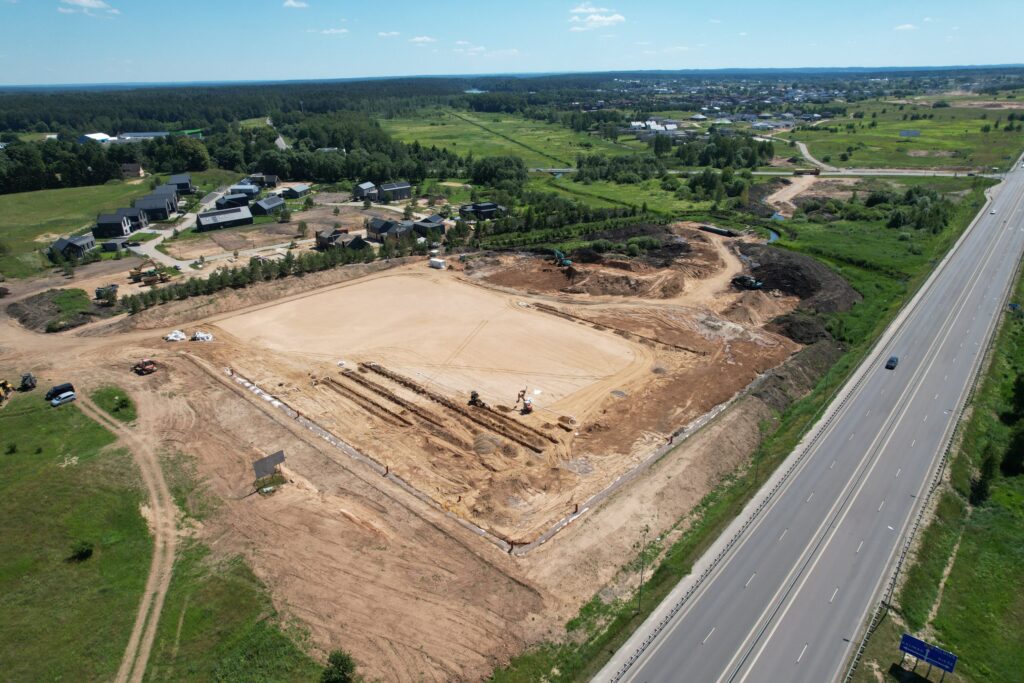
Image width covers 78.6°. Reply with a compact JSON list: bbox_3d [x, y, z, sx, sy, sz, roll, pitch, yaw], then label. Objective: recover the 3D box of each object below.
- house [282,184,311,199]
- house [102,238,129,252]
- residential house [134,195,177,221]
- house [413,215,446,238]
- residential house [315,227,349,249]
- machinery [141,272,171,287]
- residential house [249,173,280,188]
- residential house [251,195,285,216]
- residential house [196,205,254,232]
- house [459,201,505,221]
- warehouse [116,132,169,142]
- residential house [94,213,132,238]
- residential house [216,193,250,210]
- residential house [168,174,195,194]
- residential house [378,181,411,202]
[{"bbox_3d":[-122.740,-86.010,357.320,8.800,5.800,14.000,3,24,9],"label":"house"},{"bbox_3d":[-163.400,-39.300,256.780,6.200,3.000,5.400,-5,23,-10],"label":"house"},{"bbox_3d":[-176.700,-66.830,311.120,14.000,8.800,19.000,-4,23,-8],"label":"residential house"},{"bbox_3d":[-36.370,-50.590,277.410,10.500,6.500,11.500,16,28,34],"label":"house"},{"bbox_3d":[-73.670,-42.270,255.420,8.500,6.300,10.000,-21,30,-39],"label":"residential house"},{"bbox_3d":[-121.840,-21.670,214.570,8.200,3.300,2.600,-20,30,-38],"label":"machinery"},{"bbox_3d":[-154.970,-101.240,396.360,16.500,6.600,7.500,4,24,12],"label":"residential house"},{"bbox_3d":[-128.270,-71.320,328.120,9.000,6.200,17.000,5,24,14],"label":"residential house"},{"bbox_3d":[-132.330,-56.330,287.150,22.500,7.000,9.400,-21,30,-38],"label":"residential house"},{"bbox_3d":[-14.710,-64.290,304.430,18.000,6.300,10.500,-9,24,-18],"label":"house"},{"bbox_3d":[-387.970,-214.450,659.410,46.000,8.800,21.000,-2,23,-2],"label":"warehouse"},{"bbox_3d":[-178.250,-52.130,280.430,11.000,8.600,8.200,-4,23,-6],"label":"residential house"},{"bbox_3d":[-149.490,-74.690,335.410,8.200,6.000,14.500,16,29,35],"label":"residential house"},{"bbox_3d":[-200.650,-94.550,379.530,11.700,9.200,8.000,-4,23,-7],"label":"residential house"},{"bbox_3d":[-65.040,-83.190,347.930,15.800,8.800,8.300,-15,27,-30],"label":"residential house"}]

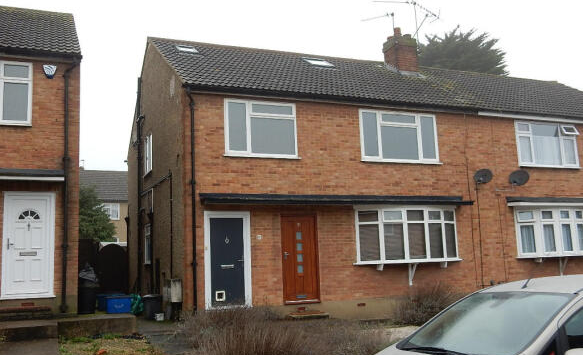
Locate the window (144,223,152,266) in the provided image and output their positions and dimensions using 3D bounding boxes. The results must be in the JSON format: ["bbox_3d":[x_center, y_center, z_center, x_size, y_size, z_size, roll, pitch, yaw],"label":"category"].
[{"bbox_3d":[-3.886,1.842,16.672,0.120,1.100,1.150,1,-9,-24],"label":"window"}]

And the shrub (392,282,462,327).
[{"bbox_3d":[3.281,3.006,14.499,1.720,0.950,0.950,1,-9,-23],"label":"shrub"}]

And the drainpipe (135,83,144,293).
[{"bbox_3d":[-4.559,0.291,18.204,0.120,6.850,0.120,1,-9,-23],"label":"drainpipe"}]

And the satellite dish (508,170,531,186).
[{"bbox_3d":[6.162,0.005,16.383,0.570,0.480,0.320,-7,-9,29],"label":"satellite dish"}]

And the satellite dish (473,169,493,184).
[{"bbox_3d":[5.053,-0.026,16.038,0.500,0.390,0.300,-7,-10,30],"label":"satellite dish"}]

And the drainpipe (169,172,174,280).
[{"bbox_3d":[-2.788,1.087,14.067,0.055,2.500,0.055,1,-9,-23],"label":"drainpipe"}]

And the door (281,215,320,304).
[{"bbox_3d":[0.205,1.883,13.990,0.910,2.020,0.100,1,-9,-23],"label":"door"}]

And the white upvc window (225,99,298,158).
[{"bbox_3d":[-0.674,-1.105,14.019,1.800,1.310,0.120,1,-9,-24],"label":"white upvc window"}]

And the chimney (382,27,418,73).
[{"bbox_3d":[3.611,-4.188,20.186,0.900,1.620,0.880,1,-9,-24],"label":"chimney"}]

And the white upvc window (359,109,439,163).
[{"bbox_3d":[2.790,-1.024,15.535,2.310,1.310,0.100,1,-9,-23],"label":"white upvc window"}]

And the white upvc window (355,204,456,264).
[{"bbox_3d":[2.997,1.425,15.015,3.050,1.330,0.440,1,-9,-24],"label":"white upvc window"}]

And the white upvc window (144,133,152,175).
[{"bbox_3d":[-3.964,-0.628,16.979,0.120,1.060,1.200,1,-9,-24],"label":"white upvc window"}]

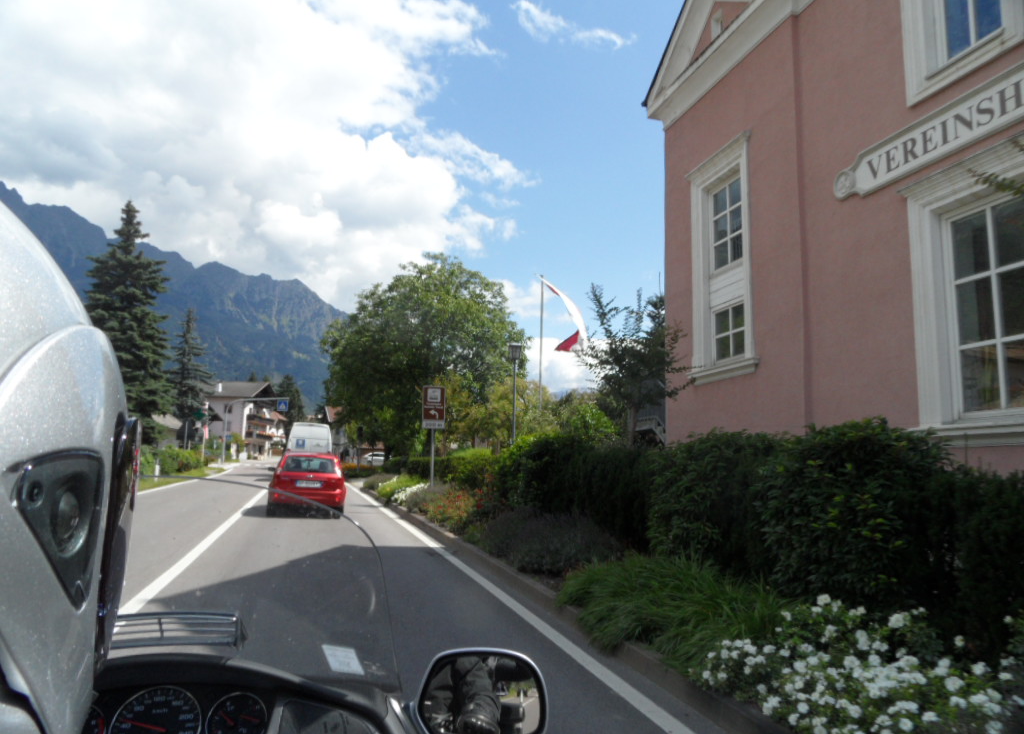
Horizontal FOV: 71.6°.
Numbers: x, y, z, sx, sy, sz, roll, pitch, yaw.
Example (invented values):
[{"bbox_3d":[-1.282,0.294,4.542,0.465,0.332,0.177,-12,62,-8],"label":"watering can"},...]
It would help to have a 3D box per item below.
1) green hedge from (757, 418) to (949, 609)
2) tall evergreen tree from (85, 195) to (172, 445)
[{"bbox_3d":[3.246,1.347,6.854,1.200,1.650,1.650,3,-8,-16],"label":"green hedge"},{"bbox_3d":[-23.594,-2.109,44.940,4.900,17.657,4.900,3,-8,-16],"label":"tall evergreen tree"}]

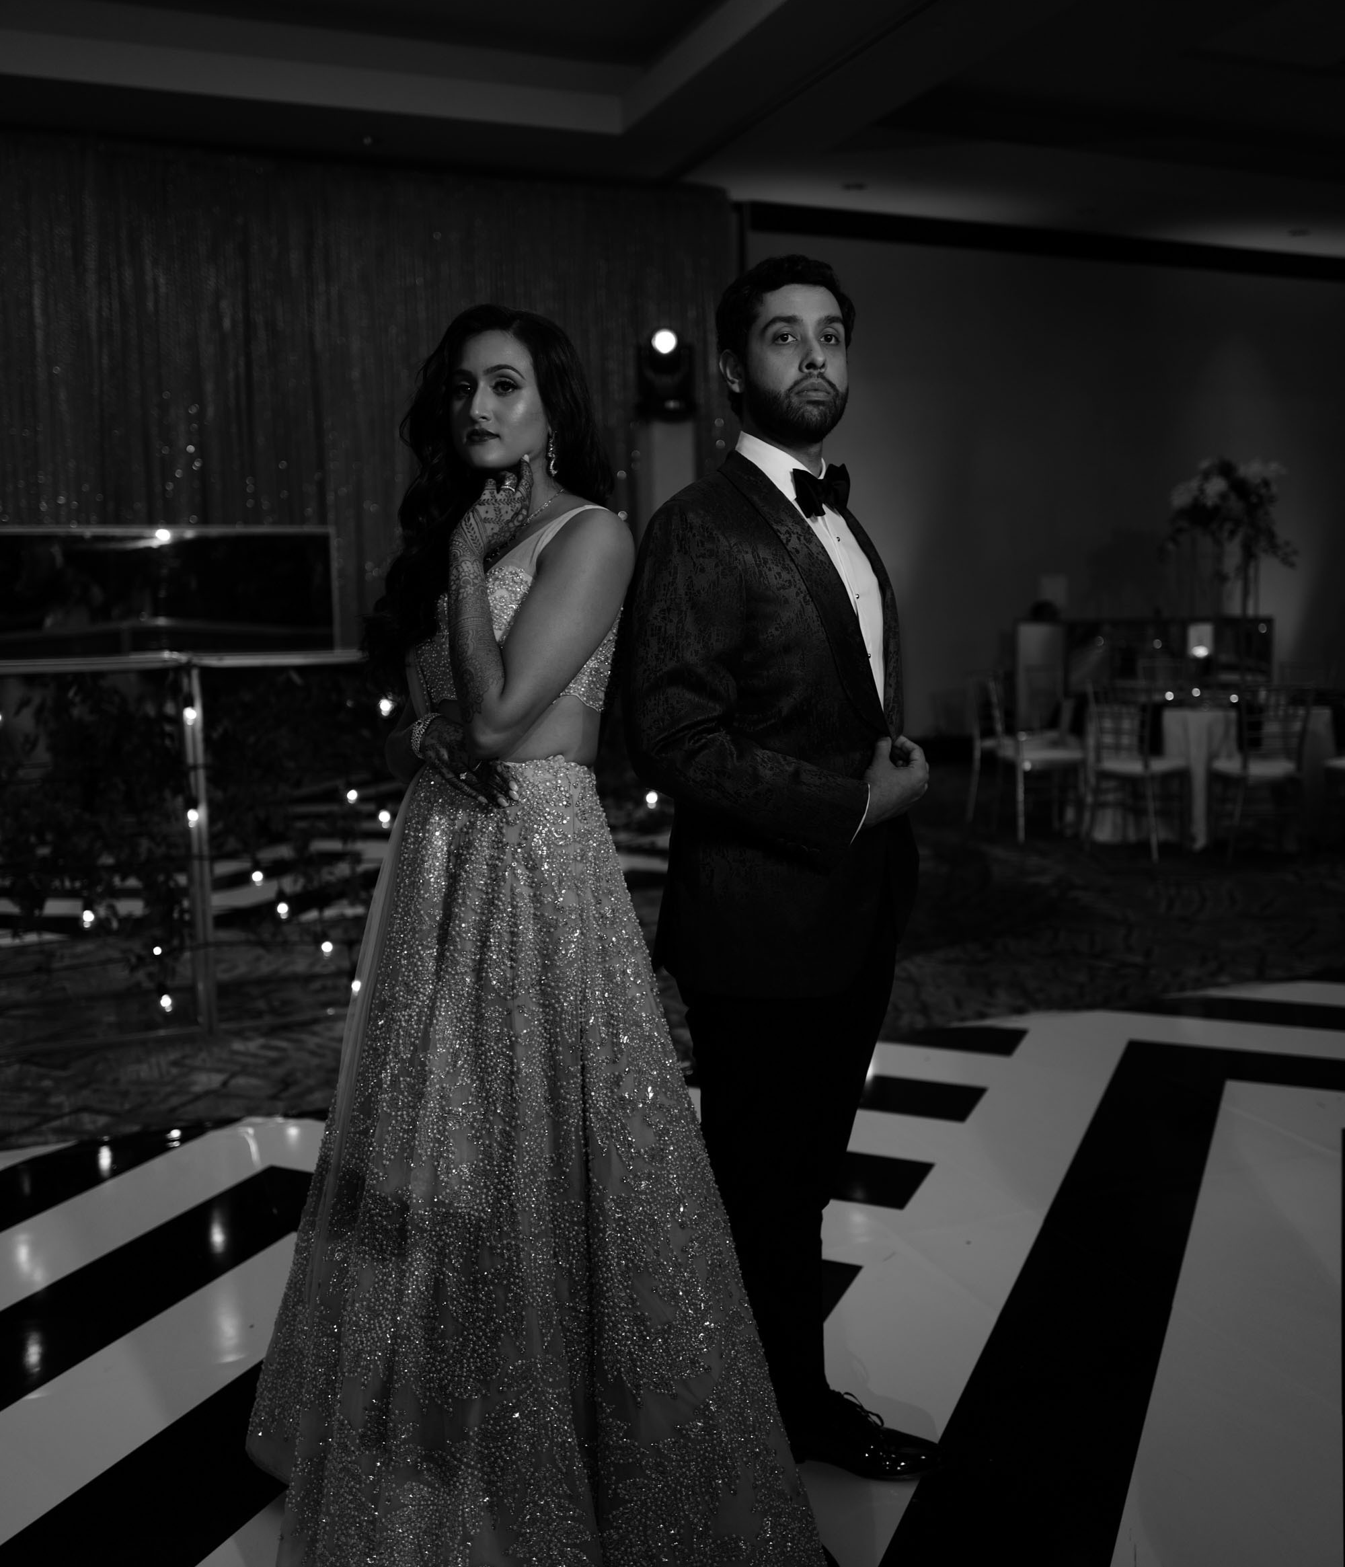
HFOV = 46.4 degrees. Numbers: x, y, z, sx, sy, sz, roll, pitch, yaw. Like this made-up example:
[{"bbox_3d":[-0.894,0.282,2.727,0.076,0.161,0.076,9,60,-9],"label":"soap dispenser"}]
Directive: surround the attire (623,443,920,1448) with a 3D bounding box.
[{"bbox_3d":[0.154,0.281,2.262,0.390,1.515,0.530,3,8,32],"label":"attire"}]

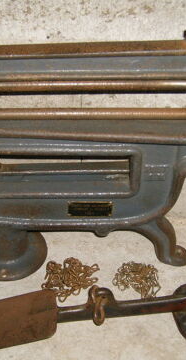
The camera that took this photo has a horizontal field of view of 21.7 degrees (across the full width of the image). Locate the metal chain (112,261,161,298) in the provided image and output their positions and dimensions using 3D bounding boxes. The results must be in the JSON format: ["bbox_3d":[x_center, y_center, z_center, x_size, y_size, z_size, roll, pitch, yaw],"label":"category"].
[{"bbox_3d":[0.059,0.134,0.653,0.068,0.016,0.062,0,30,0],"label":"metal chain"}]

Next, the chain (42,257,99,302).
[{"bbox_3d":[-0.031,0.133,0.653,0.080,0.018,0.078,0,30,0],"label":"chain"}]

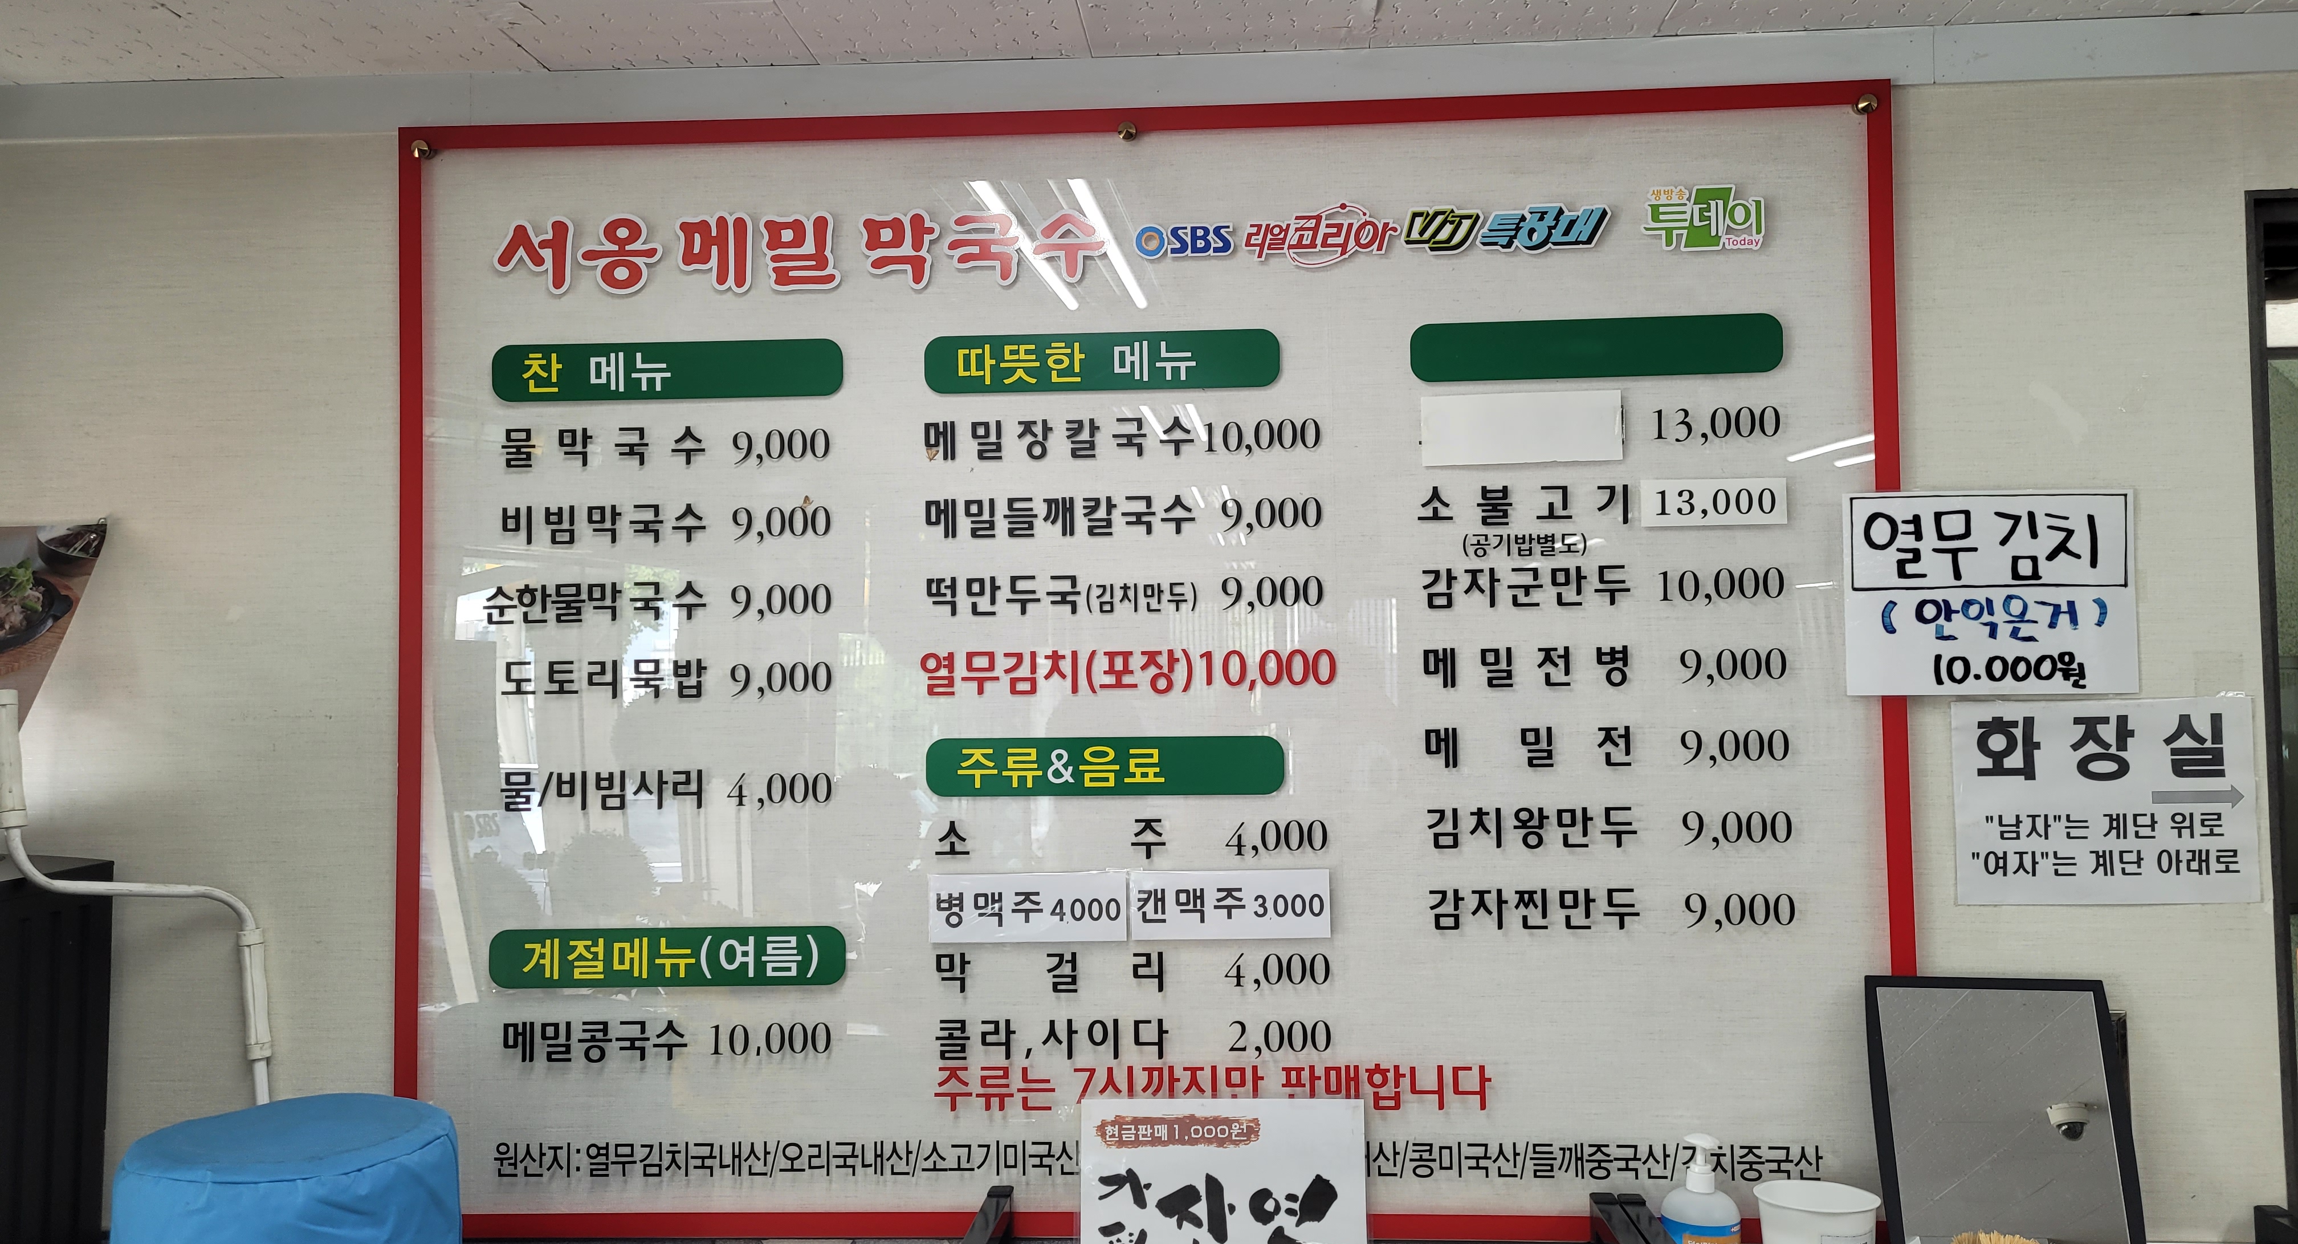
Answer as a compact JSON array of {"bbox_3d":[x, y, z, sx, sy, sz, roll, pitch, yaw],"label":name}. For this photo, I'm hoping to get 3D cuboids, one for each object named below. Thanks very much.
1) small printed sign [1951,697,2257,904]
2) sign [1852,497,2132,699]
[{"bbox_3d":[0.985,0.185,1.776,0.299,0.212,0.008,-1,-2,3],"label":"small printed sign"},{"bbox_3d":[0.869,-0.030,1.780,0.297,0.210,0.008,-1,-2,3],"label":"sign"}]

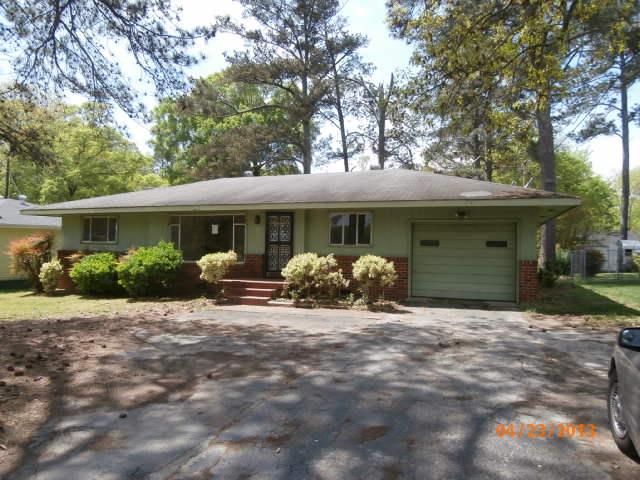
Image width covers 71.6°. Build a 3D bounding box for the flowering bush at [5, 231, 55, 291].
[{"bbox_3d":[-11.065,0.800,16.900,1.700,2.280,1.650,0,-1,20],"label":"flowering bush"}]

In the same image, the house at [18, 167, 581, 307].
[{"bbox_3d":[-0.865,-0.477,18.921,19.110,4.680,10.570,0,-1,20],"label":"house"}]

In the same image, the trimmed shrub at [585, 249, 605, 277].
[{"bbox_3d":[12.868,1.069,20.800,0.850,1.250,0.850,0,-1,20],"label":"trimmed shrub"}]

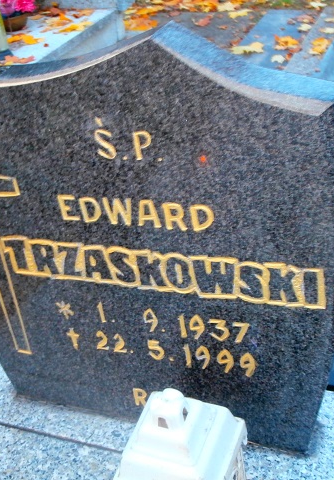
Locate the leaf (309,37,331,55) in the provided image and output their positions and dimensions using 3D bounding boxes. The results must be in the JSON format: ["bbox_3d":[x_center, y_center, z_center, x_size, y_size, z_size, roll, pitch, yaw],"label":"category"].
[{"bbox_3d":[0.732,-0.930,3.351,0.103,0.042,0.138,-1,34,13],"label":"leaf"}]

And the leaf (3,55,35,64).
[{"bbox_3d":[-0.682,-0.832,3.235,0.170,0.020,0.078,6,37,23],"label":"leaf"}]

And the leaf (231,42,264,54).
[{"bbox_3d":[0.405,-0.969,3.550,0.162,0.030,0.083,-5,34,8],"label":"leaf"}]

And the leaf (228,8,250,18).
[{"bbox_3d":[0.412,-1.312,4.065,0.127,0.025,0.106,-5,34,7],"label":"leaf"}]

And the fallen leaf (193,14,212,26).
[{"bbox_3d":[0.203,-1.266,4.046,0.104,0.030,0.134,-7,34,5],"label":"fallen leaf"}]

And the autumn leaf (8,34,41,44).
[{"bbox_3d":[-0.711,-0.997,3.489,0.196,0.020,0.093,7,37,24],"label":"autumn leaf"}]

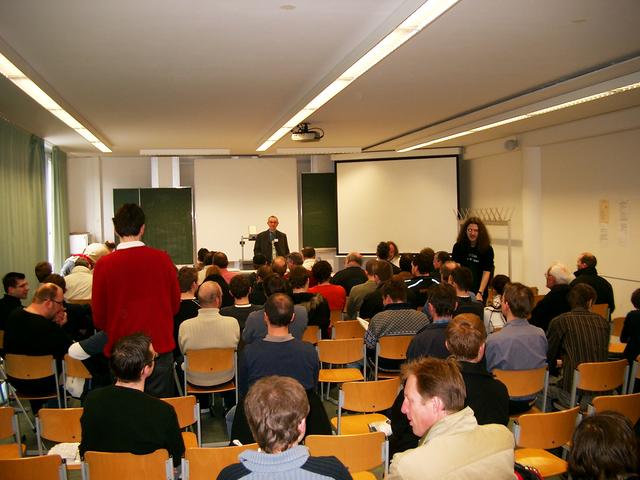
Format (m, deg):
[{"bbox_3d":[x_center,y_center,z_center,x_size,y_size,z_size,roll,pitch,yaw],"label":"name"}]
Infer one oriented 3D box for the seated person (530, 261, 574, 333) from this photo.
[{"bbox_3d":[2.125,0.856,6.335,0.520,1.310,0.800,-3,3,-29],"label":"seated person"}]

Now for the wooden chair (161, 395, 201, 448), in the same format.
[{"bbox_3d":[-0.924,1.275,4.023,0.430,0.805,0.500,-2,3,-14],"label":"wooden chair"}]

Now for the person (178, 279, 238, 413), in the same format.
[{"bbox_3d":[-0.892,0.968,5.677,0.510,1.310,0.850,-2,3,-11],"label":"person"}]

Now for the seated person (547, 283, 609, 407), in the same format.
[{"bbox_3d":[1.747,0.946,4.740,0.530,1.280,0.780,-2,3,-19],"label":"seated person"}]

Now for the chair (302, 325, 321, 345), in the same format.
[{"bbox_3d":[-0.225,1.171,6.331,0.430,0.810,0.500,-2,3,-11],"label":"chair"}]

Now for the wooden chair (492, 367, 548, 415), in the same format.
[{"bbox_3d":[1.254,1.206,4.640,0.430,0.810,0.500,-2,3,-11],"label":"wooden chair"}]

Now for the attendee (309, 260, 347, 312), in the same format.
[{"bbox_3d":[0.000,0.871,7.314,0.500,1.310,0.780,-2,3,-11],"label":"attendee"}]

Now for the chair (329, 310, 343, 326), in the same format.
[{"bbox_3d":[0.014,1.130,7.716,0.430,0.800,0.500,-2,3,-10],"label":"chair"}]

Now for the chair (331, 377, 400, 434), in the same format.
[{"bbox_3d":[0.258,1.235,4.325,0.430,0.805,0.500,-2,3,-14],"label":"chair"}]

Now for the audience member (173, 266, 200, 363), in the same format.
[{"bbox_3d":[-1.169,0.927,6.436,0.500,1.340,0.800,-2,3,-11],"label":"audience member"}]

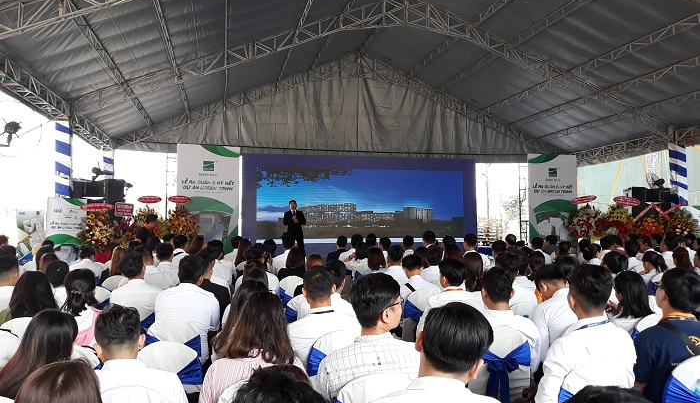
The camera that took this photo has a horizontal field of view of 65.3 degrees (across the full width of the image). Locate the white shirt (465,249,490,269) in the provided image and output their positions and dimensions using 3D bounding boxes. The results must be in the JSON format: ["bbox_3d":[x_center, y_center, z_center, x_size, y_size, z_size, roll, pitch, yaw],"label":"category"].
[{"bbox_3d":[1.892,0.976,8.200,0.440,0.520,0.280,0,-3,-12],"label":"white shirt"}]

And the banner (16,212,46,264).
[{"bbox_3d":[-7.006,1.104,11.964,0.570,1.810,0.060,1,-3,-25],"label":"banner"}]

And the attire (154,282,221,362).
[{"bbox_3d":[-1.146,0.853,3.850,0.460,0.570,0.320,0,-3,0],"label":"attire"}]

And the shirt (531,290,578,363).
[{"bbox_3d":[1.359,0.836,3.386,0.470,0.600,0.400,0,-2,-16],"label":"shirt"}]

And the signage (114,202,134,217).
[{"bbox_3d":[-4.784,0.183,11.600,0.390,0.280,0.040,4,-3,-11],"label":"signage"}]

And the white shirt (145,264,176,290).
[{"bbox_3d":[-1.980,0.950,5.837,0.460,0.600,0.320,0,-2,-13],"label":"white shirt"}]

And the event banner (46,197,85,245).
[{"bbox_3d":[-6.037,0.964,11.659,0.750,2.060,0.060,1,-3,-26],"label":"event banner"}]

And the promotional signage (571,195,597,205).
[{"bbox_3d":[5.652,-0.024,13.200,0.650,0.190,0.040,-9,-3,7],"label":"promotional signage"}]

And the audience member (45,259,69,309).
[{"bbox_3d":[-2.287,1.068,4.370,0.480,1.220,0.720,0,-2,-13],"label":"audience member"}]

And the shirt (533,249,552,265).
[{"bbox_3d":[2.764,0.988,8.036,0.460,0.580,0.300,0,-2,-16],"label":"shirt"}]

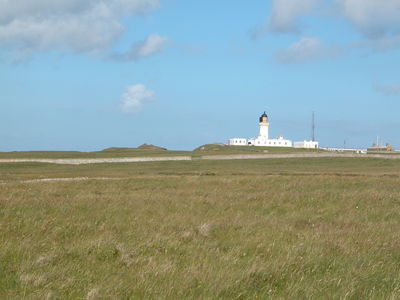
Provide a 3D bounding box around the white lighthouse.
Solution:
[{"bbox_3d":[33.100,-11.200,600.000,5.300,17.700,5.300,0,0,0],"label":"white lighthouse"}]

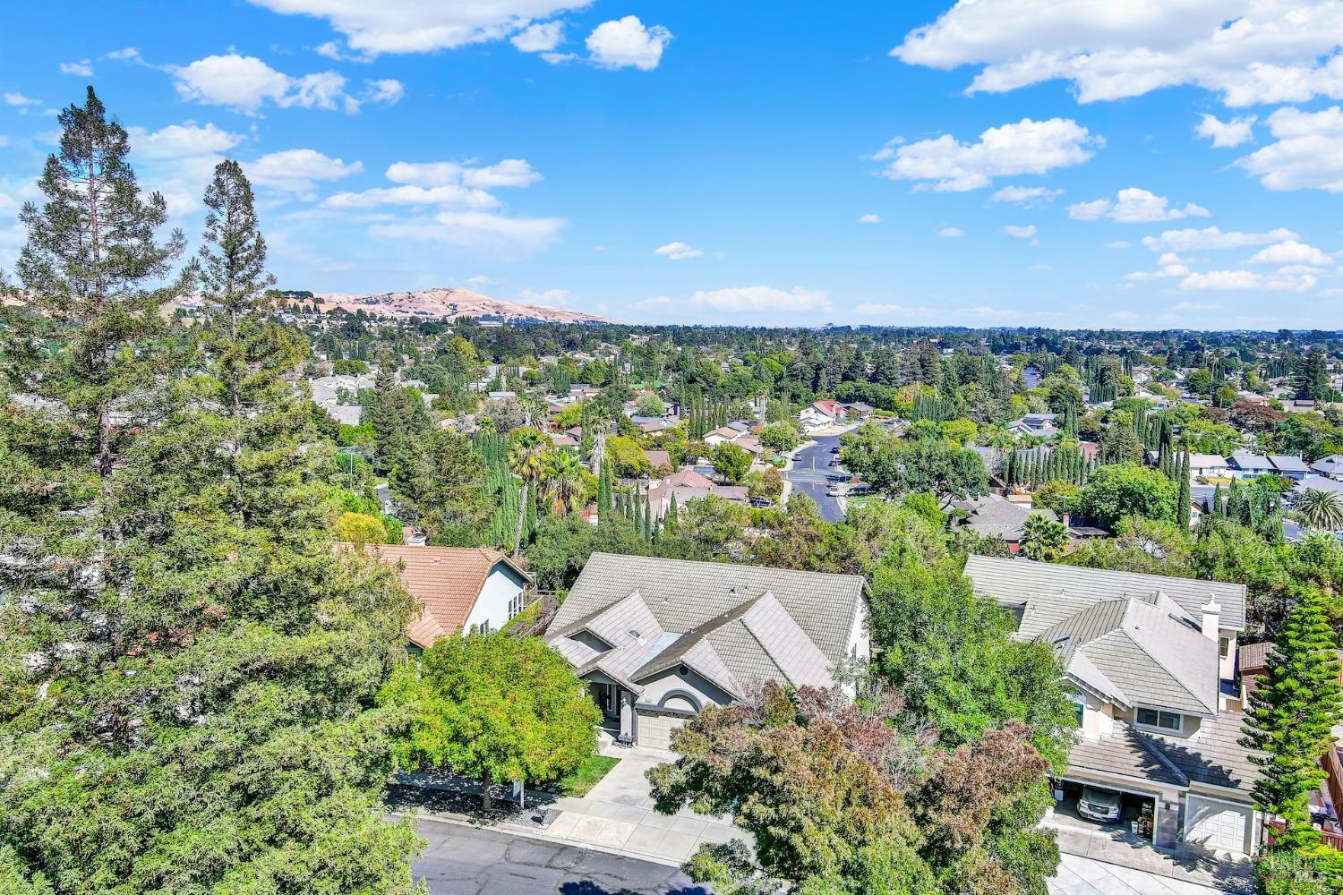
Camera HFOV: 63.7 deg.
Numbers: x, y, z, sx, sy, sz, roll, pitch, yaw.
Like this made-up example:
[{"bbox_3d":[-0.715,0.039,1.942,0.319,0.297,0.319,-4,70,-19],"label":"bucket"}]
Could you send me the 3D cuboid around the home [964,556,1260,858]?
[{"bbox_3d":[22.962,12.030,59.112,17.217,7.718,25.034,4,7,28],"label":"home"}]

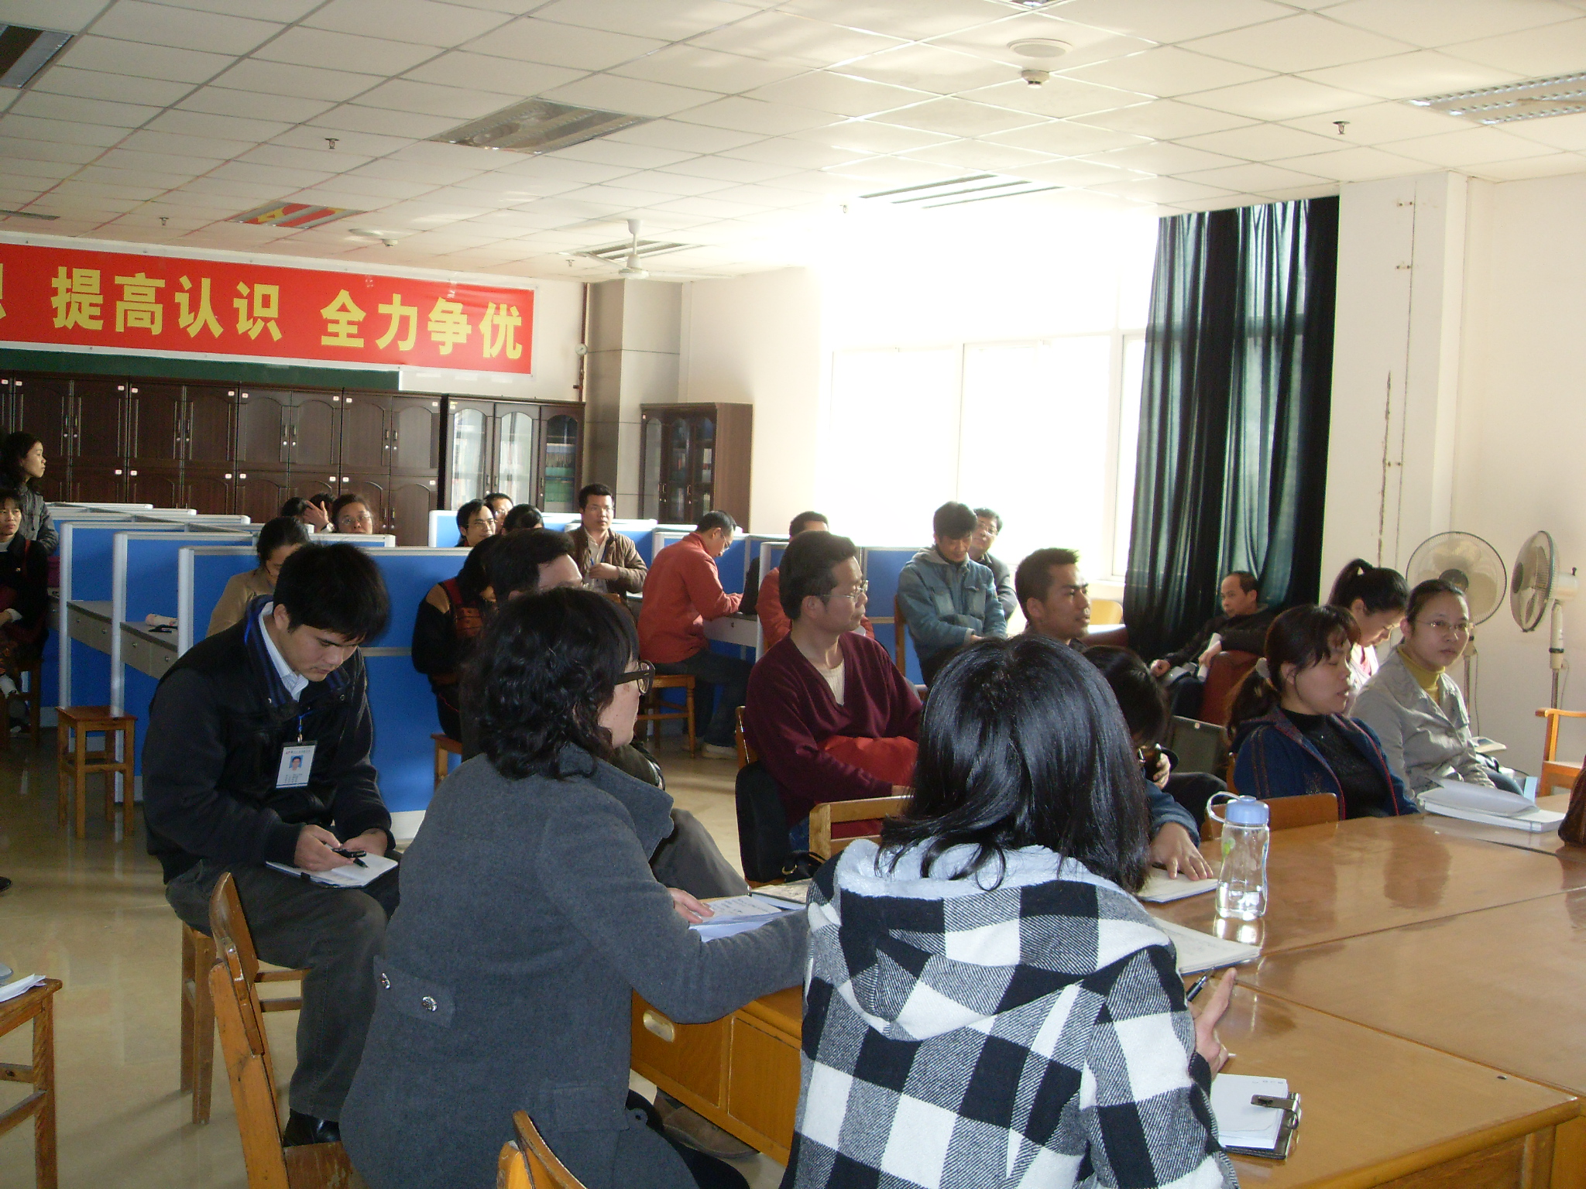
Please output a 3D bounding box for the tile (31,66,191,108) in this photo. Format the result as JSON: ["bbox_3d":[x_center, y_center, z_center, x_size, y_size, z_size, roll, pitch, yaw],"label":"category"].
[{"bbox_3d":[-2.842,-2.139,6.719,0.600,0.025,0.600,-1,5,-33],"label":"tile"}]

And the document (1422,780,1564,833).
[{"bbox_3d":[1.607,0.481,3.624,0.170,0.045,0.261,-1,6,-34],"label":"document"}]

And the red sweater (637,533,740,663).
[{"bbox_3d":[-0.505,0.033,7.834,0.430,0.580,0.440,-1,5,-33],"label":"red sweater"}]

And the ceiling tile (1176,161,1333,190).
[{"bbox_3d":[2.228,-2.020,7.770,0.595,0.020,0.595,-1,6,-33],"label":"ceiling tile"}]

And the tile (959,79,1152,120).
[{"bbox_3d":[1.038,-1.971,6.353,0.600,0.030,0.600,-1,6,-34],"label":"tile"}]

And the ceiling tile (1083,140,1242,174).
[{"bbox_3d":[1.728,-2.041,7.505,0.600,0.020,0.600,-1,6,-33],"label":"ceiling tile"}]

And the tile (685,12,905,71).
[{"bbox_3d":[0.011,-1.964,5.694,0.600,0.020,0.600,-1,6,-33],"label":"tile"}]

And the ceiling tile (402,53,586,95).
[{"bbox_3d":[-1.181,-2.069,6.383,0.600,0.030,0.600,-1,6,-34],"label":"ceiling tile"}]

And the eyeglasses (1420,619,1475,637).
[{"bbox_3d":[1.675,0.082,4.170,0.140,0.042,0.140,5,3,-9],"label":"eyeglasses"}]

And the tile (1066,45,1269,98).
[{"bbox_3d":[1.355,-1.885,5.792,0.595,0.020,0.595,-1,6,-33],"label":"tile"}]

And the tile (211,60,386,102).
[{"bbox_3d":[-1.966,-2.041,6.352,0.600,0.022,0.600,-1,6,-34],"label":"tile"}]

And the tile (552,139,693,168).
[{"bbox_3d":[-0.832,-2.177,7.948,0.600,0.030,0.600,-1,6,-34],"label":"tile"}]

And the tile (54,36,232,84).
[{"bbox_3d":[-2.618,-2.170,6.509,0.600,0.030,0.600,-1,6,-34],"label":"tile"}]

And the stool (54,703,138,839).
[{"bbox_3d":[-2.593,0.666,5.966,0.235,0.445,0.335,-1,5,-33],"label":"stool"}]

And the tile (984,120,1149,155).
[{"bbox_3d":[1.210,-2.036,7.097,0.600,0.025,0.600,-1,5,-33],"label":"tile"}]

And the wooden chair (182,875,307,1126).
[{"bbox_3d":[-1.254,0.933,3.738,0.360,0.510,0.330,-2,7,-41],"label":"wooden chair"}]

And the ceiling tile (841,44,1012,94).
[{"bbox_3d":[0.523,-1.972,6.022,0.600,0.020,0.600,-1,6,-33],"label":"ceiling tile"}]

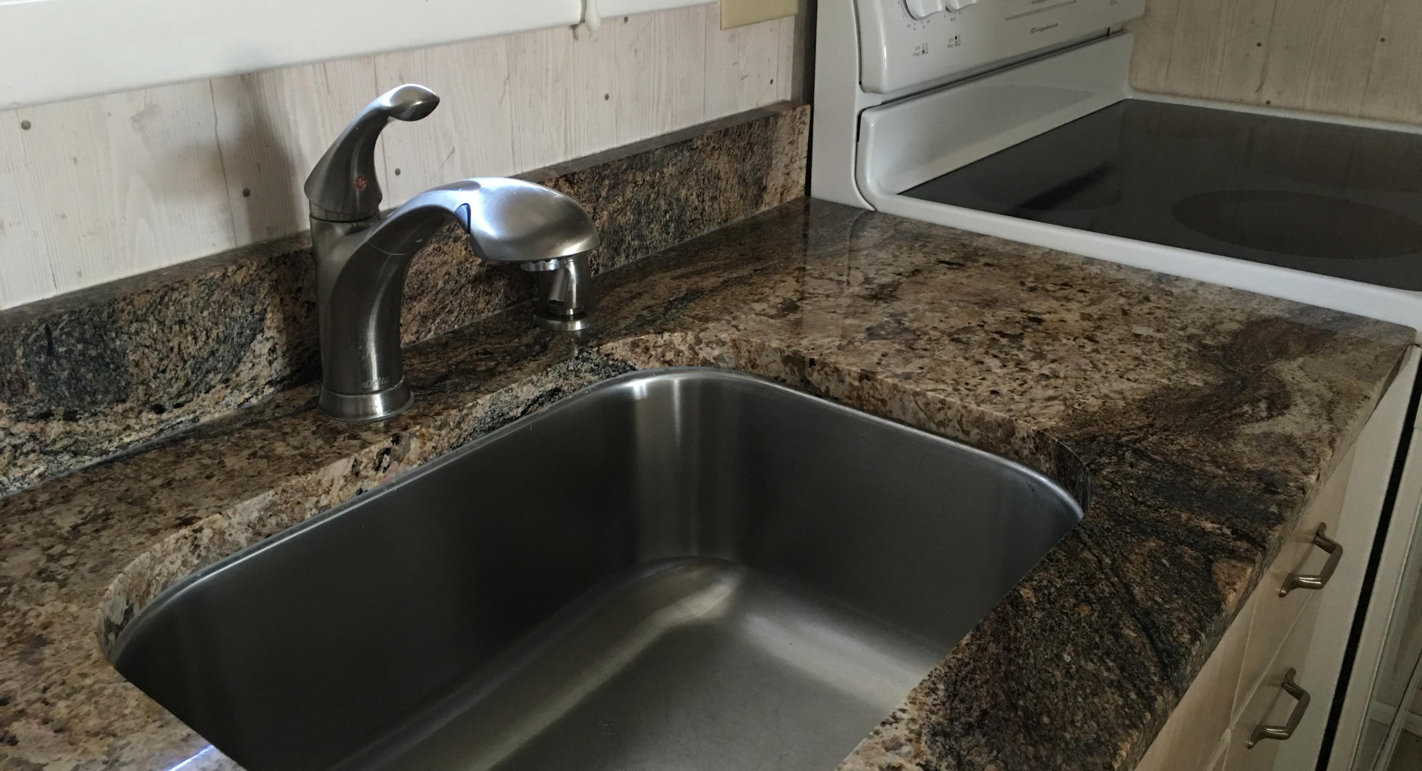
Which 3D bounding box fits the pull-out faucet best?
[{"bbox_3d":[-0.163,-0.064,0.727,0.295,0.235,0.066,21,32,38],"label":"pull-out faucet"}]

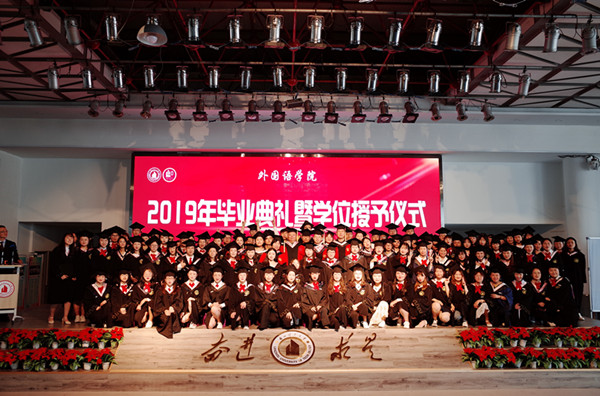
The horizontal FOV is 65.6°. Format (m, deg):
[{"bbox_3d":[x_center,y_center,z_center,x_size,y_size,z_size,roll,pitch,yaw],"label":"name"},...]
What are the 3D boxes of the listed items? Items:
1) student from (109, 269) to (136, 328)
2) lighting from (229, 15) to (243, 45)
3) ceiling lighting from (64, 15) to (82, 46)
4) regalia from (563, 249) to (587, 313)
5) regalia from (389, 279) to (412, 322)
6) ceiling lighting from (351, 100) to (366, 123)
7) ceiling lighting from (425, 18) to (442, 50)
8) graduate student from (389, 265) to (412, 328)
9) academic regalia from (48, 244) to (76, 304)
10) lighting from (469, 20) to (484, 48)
[{"bbox_3d":[-3.186,1.768,8.354,0.430,0.994,0.600,1,-6,-7],"label":"student"},{"bbox_3d":[-0.996,-2.604,7.200,0.230,0.420,0.250,0,-6,0],"label":"lighting"},{"bbox_3d":[-3.501,-2.573,7.200,0.270,0.420,0.250,0,-6,0],"label":"ceiling lighting"},{"bbox_3d":[5.434,1.633,9.209,0.480,1.200,0.340,-1,-6,14],"label":"regalia"},{"bbox_3d":[1.878,1.911,8.739,0.460,0.773,0.500,0,-6,6],"label":"regalia"},{"bbox_3d":[1.183,-1.750,9.429,0.300,0.420,0.300,0,-6,-1],"label":"ceiling lighting"},{"bbox_3d":[2.455,-3.007,8.571,0.330,0.480,0.330,0,-6,-2],"label":"ceiling lighting"},{"bbox_3d":[1.835,1.760,8.498,0.430,1.080,0.620,0,-6,-2],"label":"graduate student"},{"bbox_3d":[-4.525,1.440,8.866,0.470,1.129,0.340,4,-7,-33],"label":"academic regalia"},{"bbox_3d":[2.294,-2.125,6.047,0.190,0.310,0.240,0,-6,-2],"label":"lighting"}]

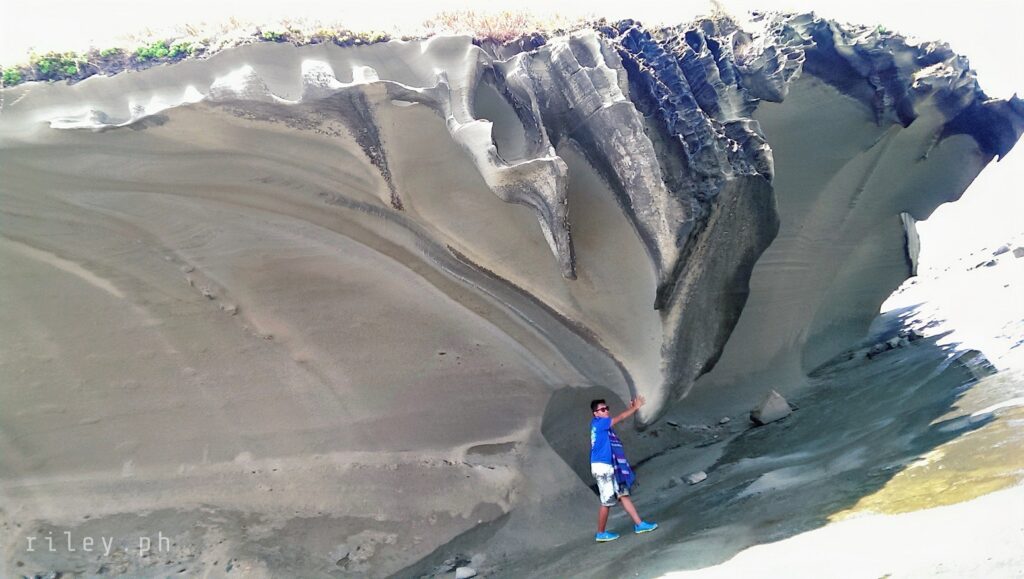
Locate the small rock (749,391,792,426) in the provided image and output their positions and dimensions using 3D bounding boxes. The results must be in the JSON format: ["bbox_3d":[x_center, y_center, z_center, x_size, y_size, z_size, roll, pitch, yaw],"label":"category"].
[{"bbox_3d":[4.193,1.923,12.300,0.660,0.540,0.540,0,-5,0],"label":"small rock"}]

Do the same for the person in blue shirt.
[{"bbox_3d":[1.323,2.116,8.950,0.750,1.660,0.520,1,-5,-9],"label":"person in blue shirt"}]

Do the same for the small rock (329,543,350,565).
[{"bbox_3d":[-1.926,2.948,8.500,0.240,0.220,0.200,0,-5,0],"label":"small rock"}]

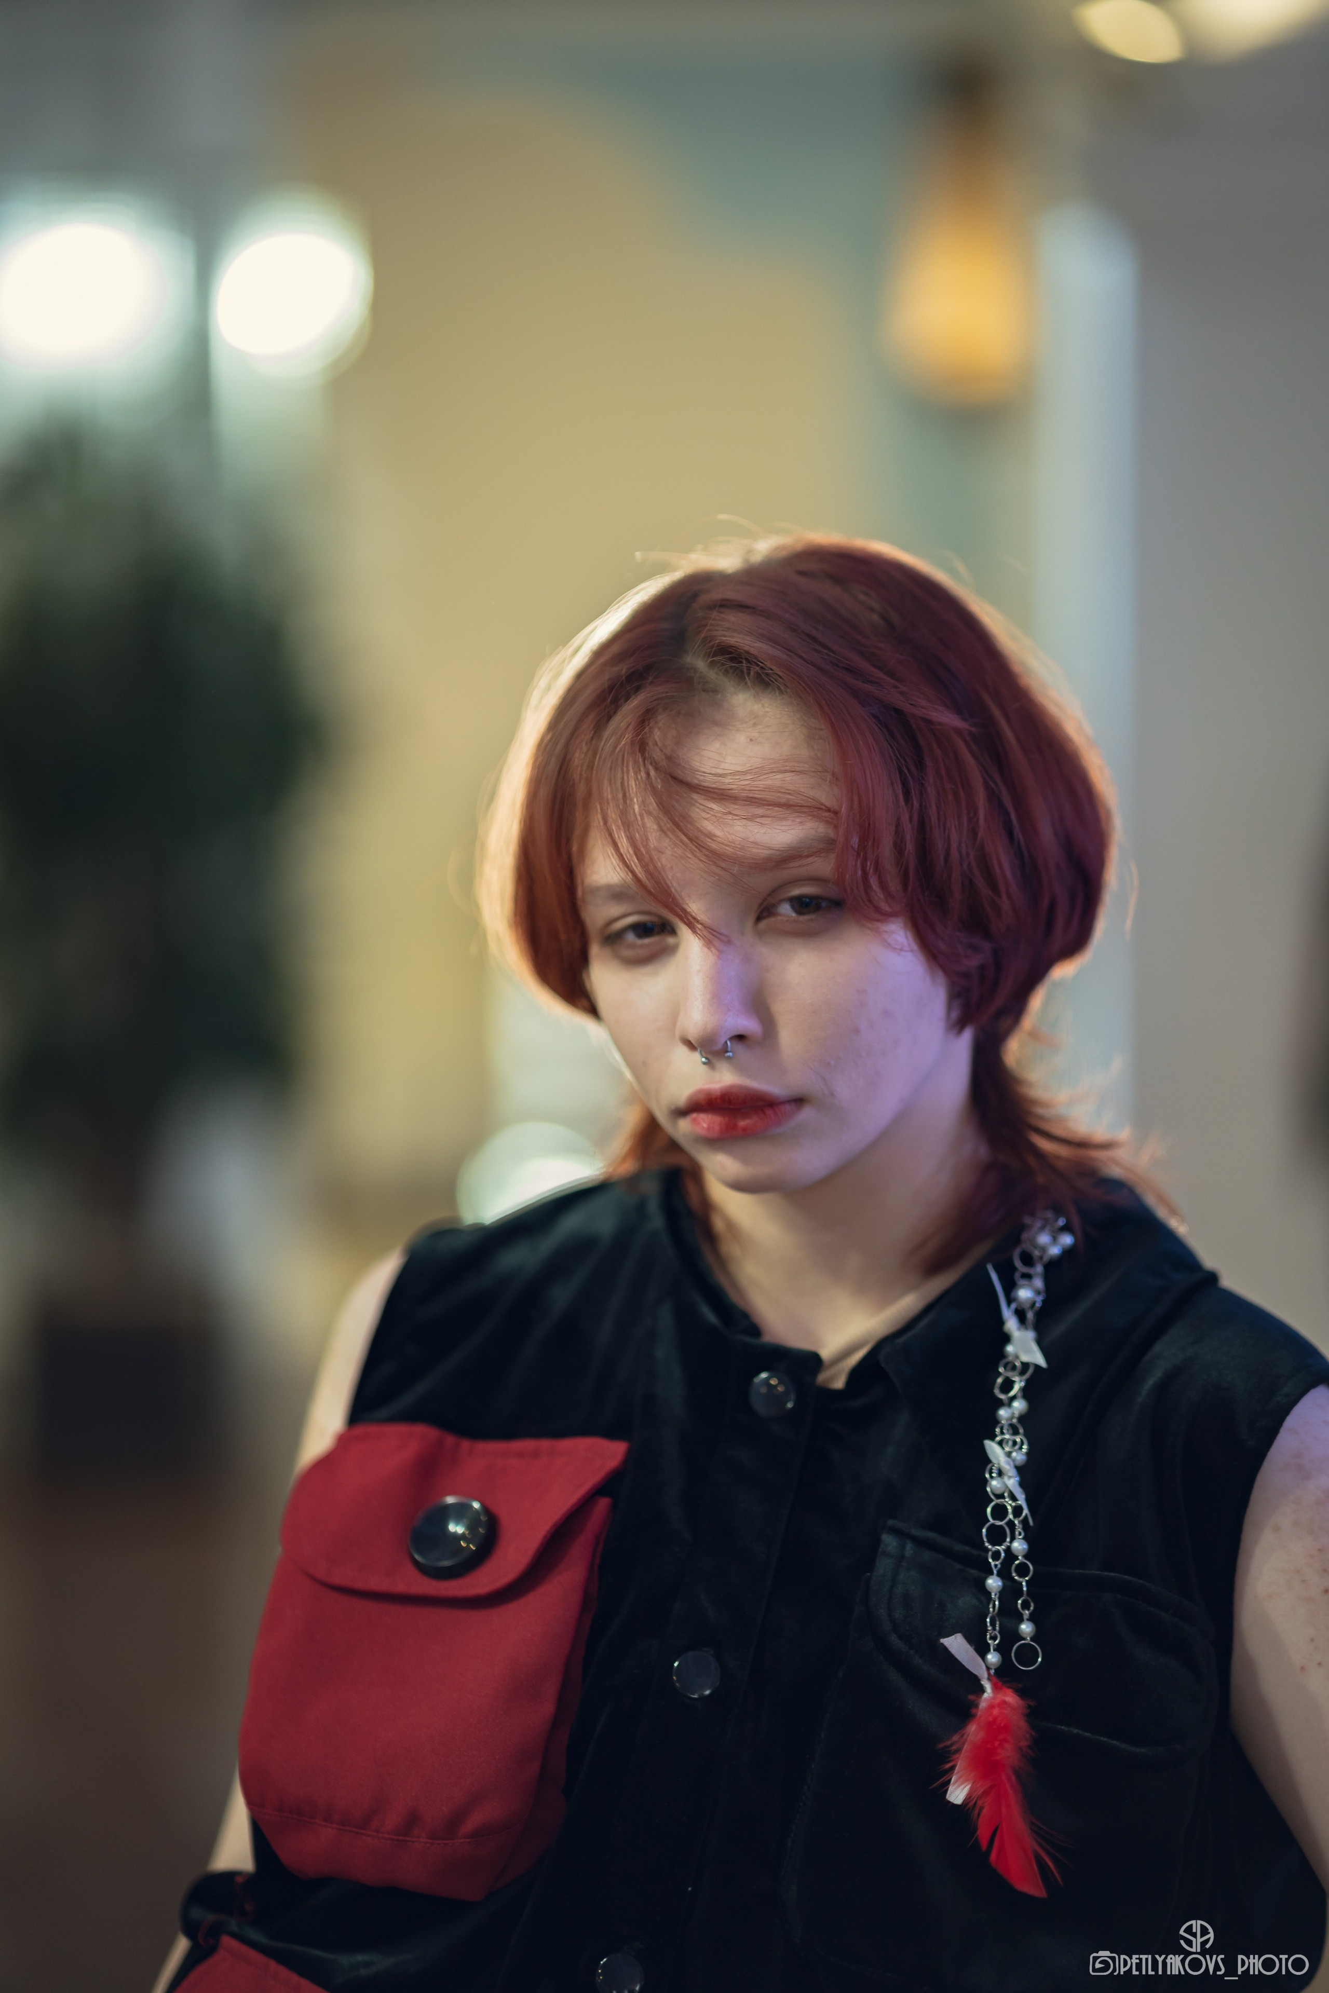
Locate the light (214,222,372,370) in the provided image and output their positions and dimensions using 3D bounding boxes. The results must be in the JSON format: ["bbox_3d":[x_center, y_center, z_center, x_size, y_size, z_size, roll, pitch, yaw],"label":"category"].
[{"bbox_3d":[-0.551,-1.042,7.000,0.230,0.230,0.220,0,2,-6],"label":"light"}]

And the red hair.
[{"bbox_3d":[0.056,-0.034,1.800,0.235,0.275,0.240,-3,7,21],"label":"red hair"}]

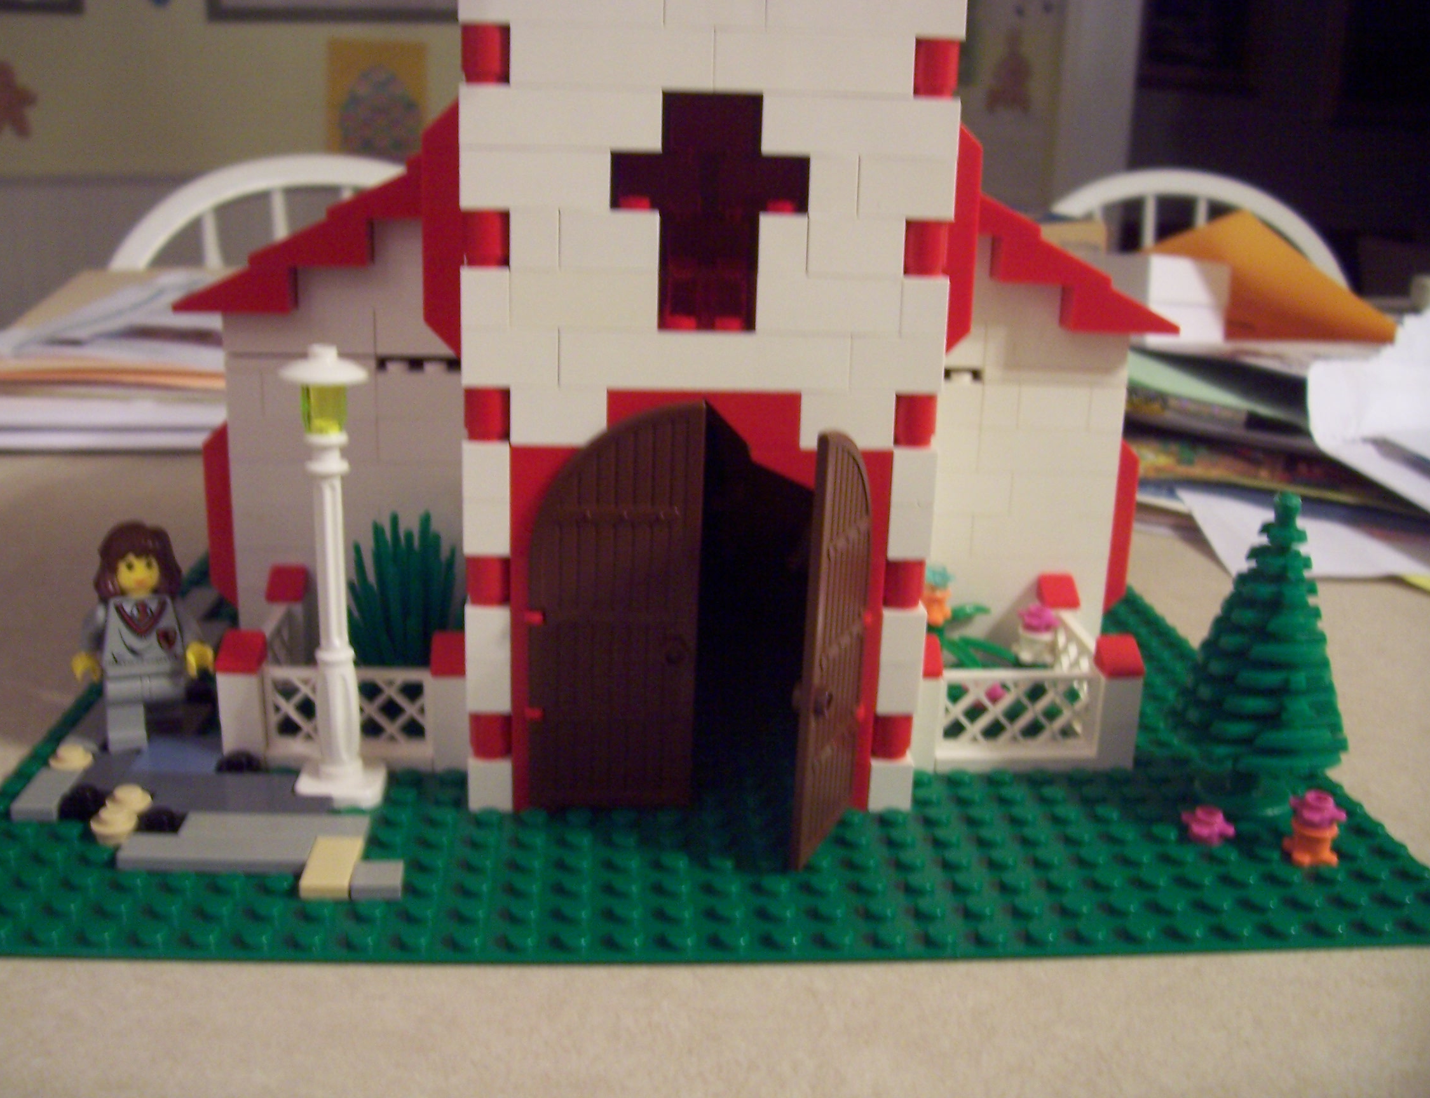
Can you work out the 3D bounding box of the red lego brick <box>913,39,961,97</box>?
[{"bbox_3d":[0.035,-0.077,0.230,0.008,0.010,0.008,1,16,-4],"label":"red lego brick"}]

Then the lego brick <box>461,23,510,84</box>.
[{"bbox_3d":[-0.035,-0.076,0.223,0.008,0.010,0.008,1,17,-4],"label":"lego brick"}]

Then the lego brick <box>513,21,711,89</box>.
[{"bbox_3d":[-0.016,-0.077,0.226,0.032,0.010,0.008,1,16,-4],"label":"lego brick"}]

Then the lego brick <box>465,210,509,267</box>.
[{"bbox_3d":[-0.037,-0.050,0.231,0.008,0.010,0.008,1,17,-4],"label":"lego brick"}]

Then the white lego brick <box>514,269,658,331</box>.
[{"bbox_3d":[-0.021,-0.041,0.236,0.024,0.010,0.008,1,16,-4],"label":"white lego brick"}]

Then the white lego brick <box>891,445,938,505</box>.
[{"bbox_3d":[0.034,-0.013,0.251,0.008,0.010,0.008,1,17,-4],"label":"white lego brick"}]

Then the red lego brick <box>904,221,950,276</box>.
[{"bbox_3d":[0.035,-0.050,0.238,0.008,0.010,0.008,1,16,-4],"label":"red lego brick"}]

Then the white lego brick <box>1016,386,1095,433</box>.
[{"bbox_3d":[0.072,-0.031,0.311,0.016,0.010,0.008,1,17,-4],"label":"white lego brick"}]

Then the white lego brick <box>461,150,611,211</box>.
[{"bbox_3d":[-0.029,-0.060,0.231,0.024,0.010,0.008,1,16,-4],"label":"white lego brick"}]

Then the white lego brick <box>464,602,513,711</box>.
[{"bbox_3d":[-0.039,0.018,0.252,0.008,0.019,0.008,1,15,-4],"label":"white lego brick"}]

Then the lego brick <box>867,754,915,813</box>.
[{"bbox_3d":[0.032,0.042,0.264,0.008,0.010,0.008,1,17,-4],"label":"lego brick"}]

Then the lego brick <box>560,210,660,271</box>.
[{"bbox_3d":[-0.017,-0.050,0.234,0.016,0.010,0.008,1,16,-4],"label":"lego brick"}]

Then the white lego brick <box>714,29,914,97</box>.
[{"bbox_3d":[0.016,-0.078,0.229,0.032,0.010,0.008,1,16,-4],"label":"white lego brick"}]

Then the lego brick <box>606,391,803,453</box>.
[{"bbox_3d":[-0.002,-0.023,0.243,0.032,0.010,0.008,1,16,-4],"label":"lego brick"}]

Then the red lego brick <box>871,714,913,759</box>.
[{"bbox_3d":[0.032,0.033,0.262,0.008,0.010,0.008,1,16,-4],"label":"red lego brick"}]

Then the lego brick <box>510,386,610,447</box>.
[{"bbox_3d":[-0.026,-0.023,0.242,0.016,0.010,0.008,1,16,-4],"label":"lego brick"}]

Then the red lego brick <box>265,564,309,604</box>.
[{"bbox_3d":[-0.090,0.008,0.303,0.008,0.007,0.008,1,17,-4],"label":"red lego brick"}]

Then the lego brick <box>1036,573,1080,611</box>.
[{"bbox_3d":[0.076,0.009,0.316,0.008,0.007,0.008,1,17,-4],"label":"lego brick"}]

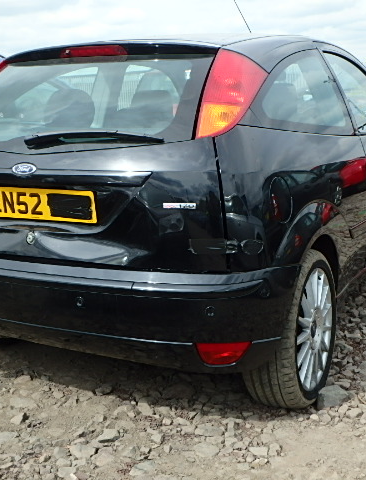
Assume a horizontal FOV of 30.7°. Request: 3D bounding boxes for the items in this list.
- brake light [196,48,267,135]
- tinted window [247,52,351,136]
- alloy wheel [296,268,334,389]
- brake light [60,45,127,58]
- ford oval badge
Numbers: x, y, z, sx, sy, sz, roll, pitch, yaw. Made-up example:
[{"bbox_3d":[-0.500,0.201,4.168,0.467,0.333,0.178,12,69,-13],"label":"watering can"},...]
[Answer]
[{"bbox_3d":[0.161,-0.477,2.145,0.211,0.117,0.509,0,57,10],"label":"brake light"},{"bbox_3d":[0.423,-0.528,2.435,0.055,0.385,0.970,-19,2,33],"label":"tinted window"},{"bbox_3d":[0.434,0.331,2.557,0.190,0.456,0.456,5,15,28],"label":"alloy wheel"},{"bbox_3d":[-0.336,-0.712,2.503,0.300,0.050,0.045,5,-10,28],"label":"brake light"},{"bbox_3d":[-0.528,-0.237,2.218,0.112,0.044,0.012,5,3,28],"label":"ford oval badge"}]

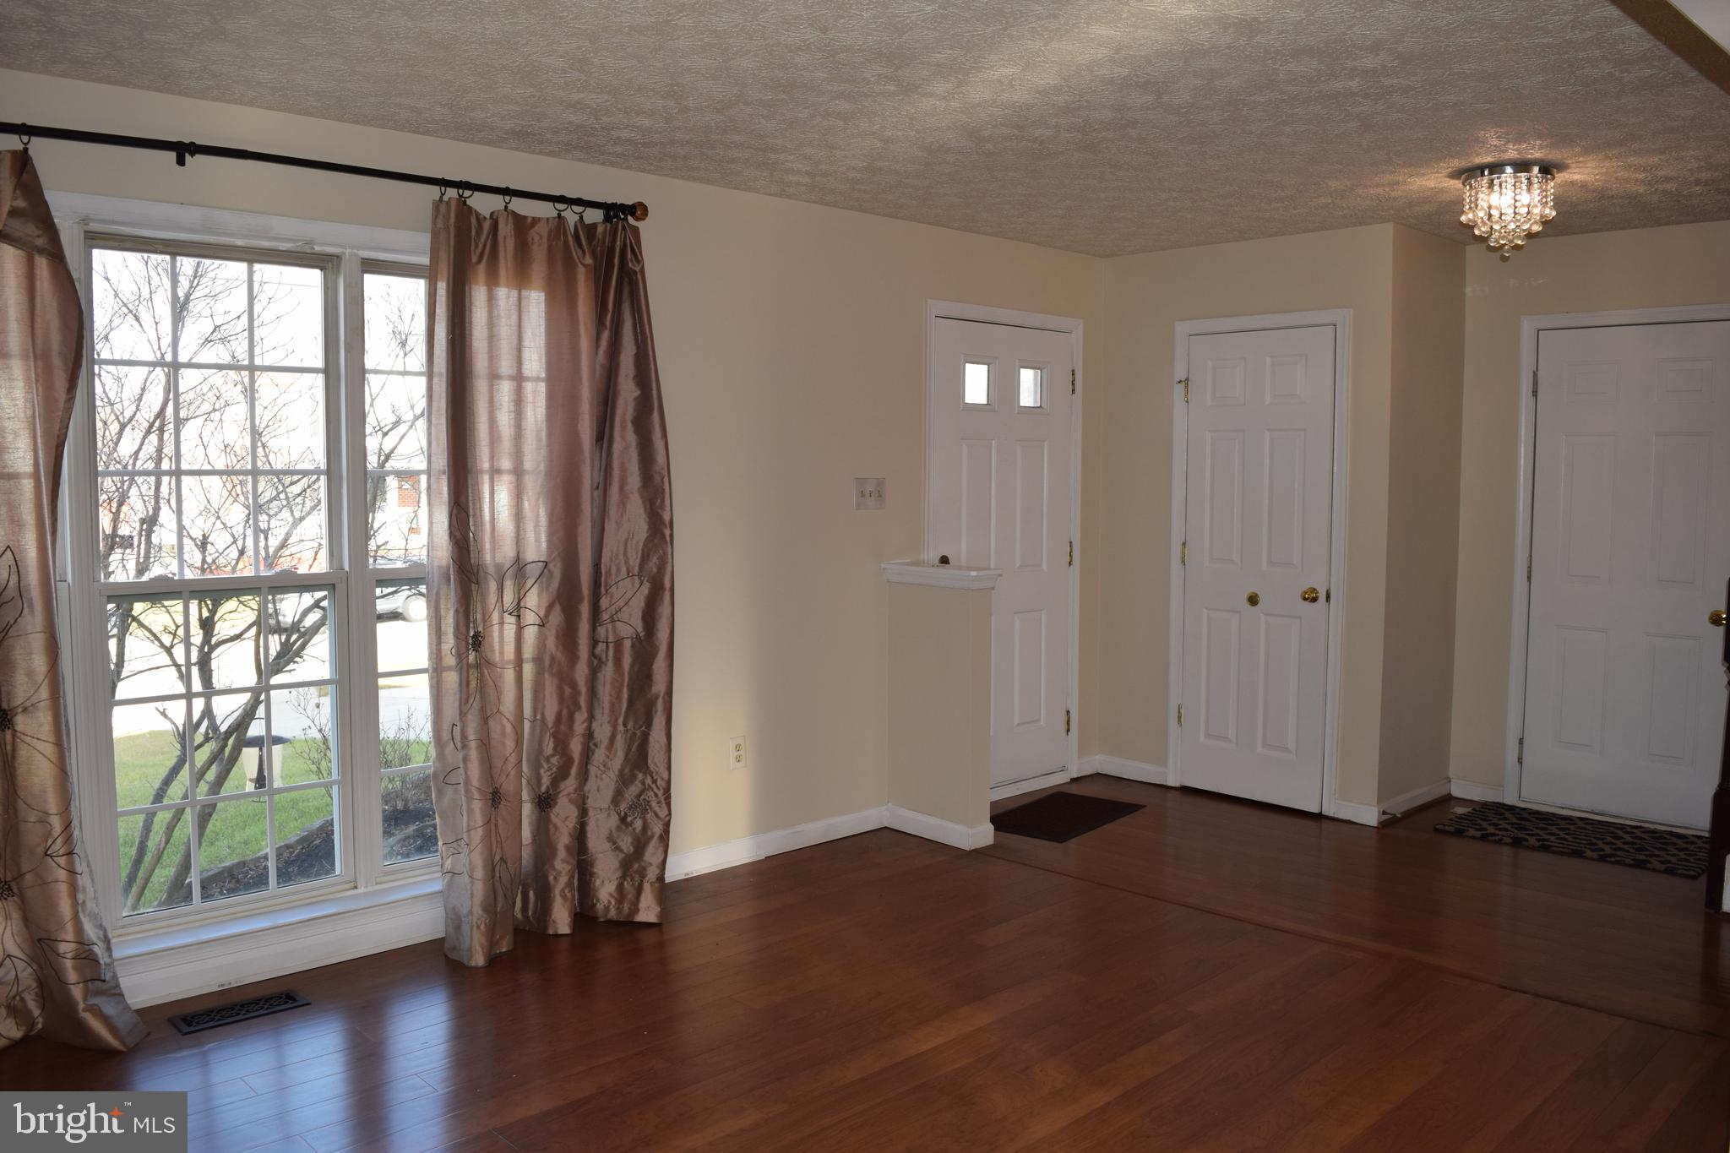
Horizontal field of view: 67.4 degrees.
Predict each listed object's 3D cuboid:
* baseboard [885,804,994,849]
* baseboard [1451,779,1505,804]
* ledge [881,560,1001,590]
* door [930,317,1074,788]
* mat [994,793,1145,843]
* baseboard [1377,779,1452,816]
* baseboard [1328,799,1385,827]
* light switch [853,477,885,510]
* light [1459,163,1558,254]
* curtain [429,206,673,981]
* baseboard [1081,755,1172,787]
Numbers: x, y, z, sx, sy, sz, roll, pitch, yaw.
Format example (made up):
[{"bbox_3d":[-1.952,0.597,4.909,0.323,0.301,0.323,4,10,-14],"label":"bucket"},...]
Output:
[{"bbox_3d":[0.299,0.990,5.178,0.139,0.089,0.452,-5,7,-42],"label":"baseboard"},{"bbox_3d":[2.687,0.946,5.692,0.015,0.074,0.218,-5,7,-42],"label":"baseboard"},{"bbox_3d":[0.299,-0.001,5.078,0.196,0.081,0.468,-5,7,-42],"label":"ledge"},{"bbox_3d":[0.592,-0.071,5.715,0.910,2.035,0.045,-4,7,-43],"label":"door"},{"bbox_3d":[0.822,1.004,5.460,0.445,0.009,0.735,3,6,35],"label":"mat"},{"bbox_3d":[2.351,0.958,5.525,0.733,0.080,0.016,-5,7,-42],"label":"baseboard"},{"bbox_3d":[2.001,0.973,5.286,0.016,0.086,0.195,-4,7,-43],"label":"baseboard"},{"bbox_3d":[0.015,-0.324,5.114,0.166,0.120,0.013,-4,7,-43],"label":"light switch"},{"bbox_3d":[2.108,-1.190,4.263,0.288,0.263,0.288,-5,7,-42],"label":"light"},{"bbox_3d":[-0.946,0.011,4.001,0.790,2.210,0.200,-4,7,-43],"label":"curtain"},{"bbox_3d":[1.200,0.917,6.046,0.160,0.086,0.440,-4,7,-43],"label":"baseboard"}]

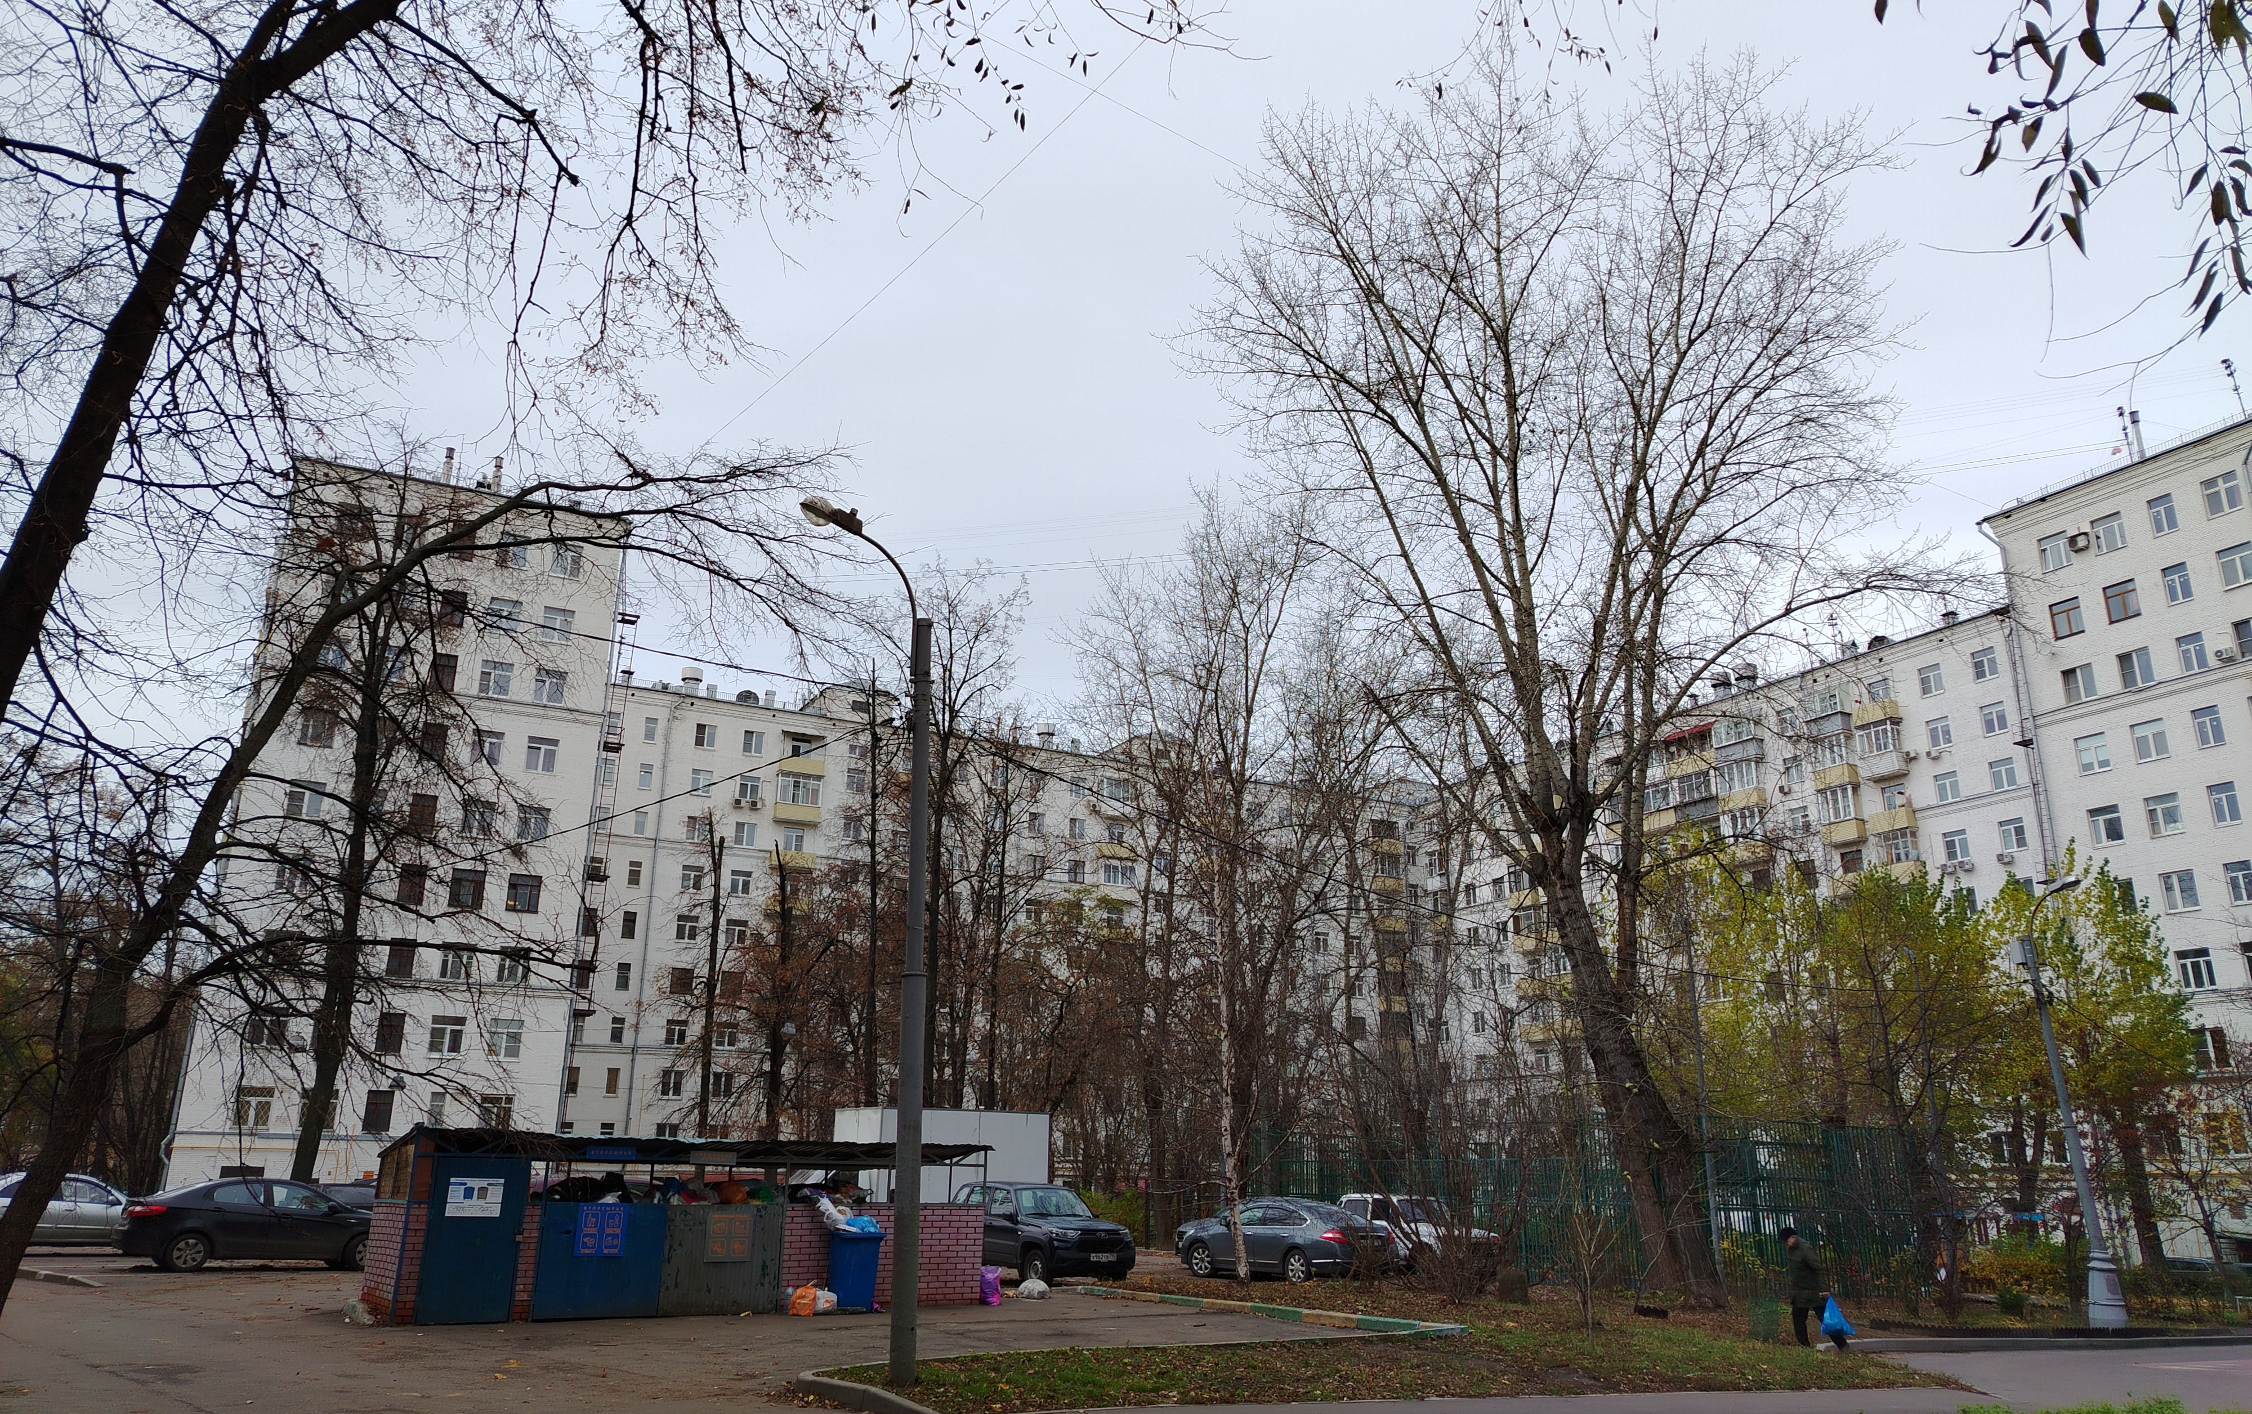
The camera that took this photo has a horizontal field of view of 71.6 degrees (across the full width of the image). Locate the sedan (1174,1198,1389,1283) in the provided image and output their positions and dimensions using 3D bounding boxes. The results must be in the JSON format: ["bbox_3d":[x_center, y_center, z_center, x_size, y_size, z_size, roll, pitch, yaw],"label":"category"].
[{"bbox_3d":[3.029,10.422,30.590,1.795,1.475,4.850,15,-22,-38],"label":"sedan"}]

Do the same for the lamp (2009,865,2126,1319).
[{"bbox_3d":[15.430,6.318,25.458,1.200,7.310,0.650,-14,-22,38],"label":"lamp"}]

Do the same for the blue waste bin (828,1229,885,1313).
[{"bbox_3d":[-3.473,7.329,20.297,0.580,1.030,0.700,8,-19,-24],"label":"blue waste bin"}]

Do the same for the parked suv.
[{"bbox_3d":[-1.560,9.162,27.305,1.770,1.660,4.100,12,-21,-31],"label":"parked suv"}]

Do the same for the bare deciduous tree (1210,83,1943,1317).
[{"bbox_3d":[8.721,-1.727,31.500,14.350,25.700,12.500,0,-18,0],"label":"bare deciduous tree"}]

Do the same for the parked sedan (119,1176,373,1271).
[{"bbox_3d":[-14.276,8.627,26.075,4.370,1.470,1.700,13,-21,-34],"label":"parked sedan"}]

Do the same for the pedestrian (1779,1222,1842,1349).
[{"bbox_3d":[9.319,7.877,21.134,0.750,1.580,0.550,-5,-18,17],"label":"pedestrian"}]

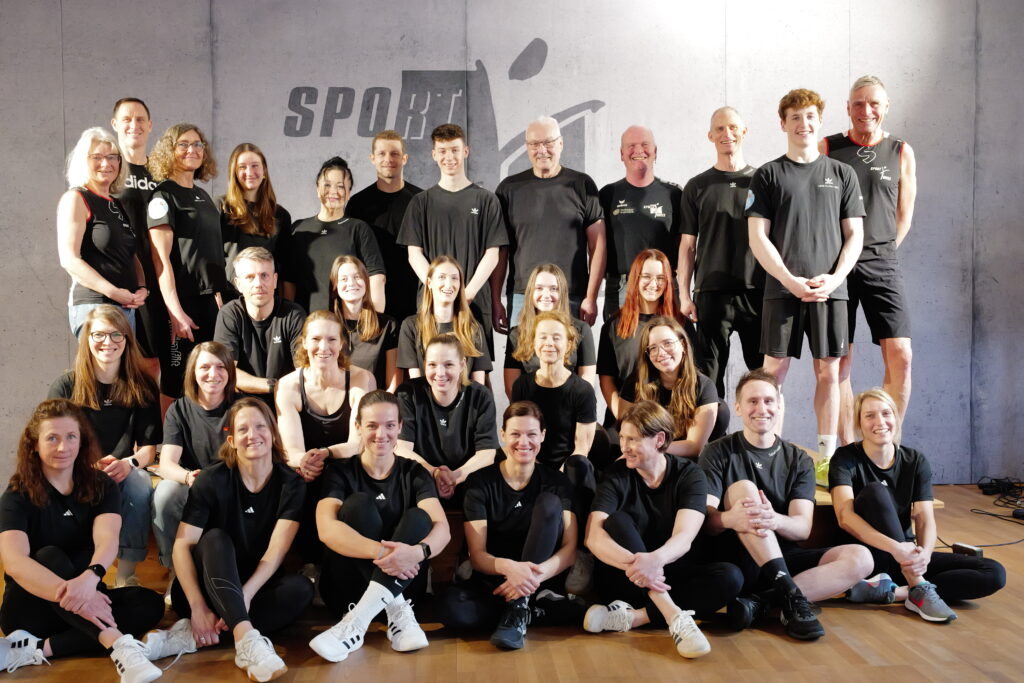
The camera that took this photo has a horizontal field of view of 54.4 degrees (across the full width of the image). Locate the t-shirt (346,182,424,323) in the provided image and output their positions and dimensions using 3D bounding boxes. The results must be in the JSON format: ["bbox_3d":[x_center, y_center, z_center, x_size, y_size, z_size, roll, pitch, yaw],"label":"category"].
[{"bbox_3d":[-0.625,-0.454,5.080,0.490,0.724,0.280,-1,2,-6],"label":"t-shirt"}]

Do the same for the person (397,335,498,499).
[{"bbox_3d":[-0.268,0.484,4.080,0.500,1.031,0.740,0,2,-5],"label":"person"}]

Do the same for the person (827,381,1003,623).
[{"bbox_3d":[1.538,0.584,3.864,0.650,0.798,0.580,0,2,10],"label":"person"}]

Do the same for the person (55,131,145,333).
[{"bbox_3d":[-1.881,-0.171,4.550,0.350,1.623,0.450,2,3,44],"label":"person"}]

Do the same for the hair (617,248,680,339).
[{"bbox_3d":[0.605,-0.213,4.415,0.280,0.399,0.260,0,2,0],"label":"hair"}]

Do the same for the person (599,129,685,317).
[{"bbox_3d":[0.663,-0.241,5.095,0.500,1.720,0.300,0,2,6],"label":"person"}]

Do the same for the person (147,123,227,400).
[{"bbox_3d":[-1.514,-0.178,4.646,0.450,1.667,0.340,-2,3,-40],"label":"person"}]

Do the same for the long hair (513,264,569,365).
[{"bbox_3d":[0.133,-0.126,4.498,0.260,0.461,0.260,0,2,2],"label":"long hair"}]

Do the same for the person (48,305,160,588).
[{"bbox_3d":[-1.655,0.417,4.118,0.500,1.139,0.660,-1,2,-14],"label":"person"}]

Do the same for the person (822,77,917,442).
[{"bbox_3d":[1.682,-0.292,4.643,0.500,1.870,0.330,0,2,12],"label":"person"}]

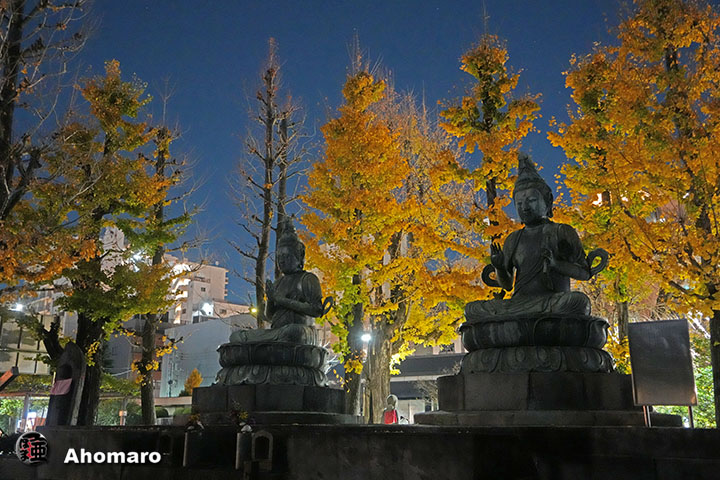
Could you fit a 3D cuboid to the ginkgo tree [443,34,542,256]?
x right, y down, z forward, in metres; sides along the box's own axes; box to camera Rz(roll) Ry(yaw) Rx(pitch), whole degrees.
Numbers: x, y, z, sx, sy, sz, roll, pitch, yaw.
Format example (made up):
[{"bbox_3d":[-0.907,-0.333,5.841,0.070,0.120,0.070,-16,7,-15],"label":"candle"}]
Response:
[{"bbox_3d":[3.129,-0.219,15.584,2.500,10.463,2.500,0,-15,0],"label":"ginkgo tree"}]

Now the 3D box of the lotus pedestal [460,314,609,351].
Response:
[{"bbox_3d":[2.267,1.296,8.616,1.900,0.370,1.850,0,-15,0],"label":"lotus pedestal"}]

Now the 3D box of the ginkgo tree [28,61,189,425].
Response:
[{"bbox_3d":[-5.987,0.237,15.462,3.700,9.918,3.600,0,-15,0],"label":"ginkgo tree"}]

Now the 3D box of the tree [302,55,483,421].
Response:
[{"bbox_3d":[0.865,0.099,17.569,4.700,11.274,4.500,0,-15,0],"label":"tree"}]

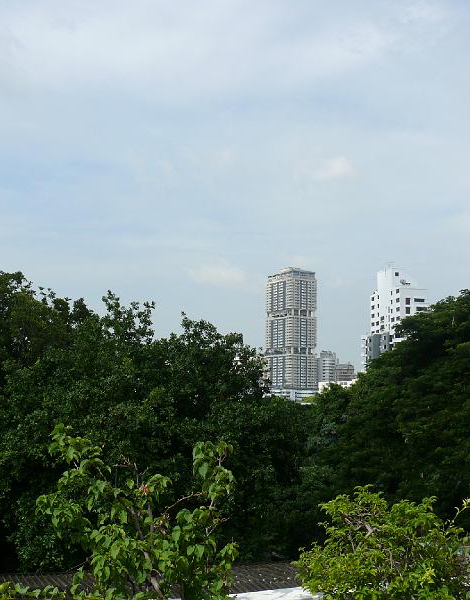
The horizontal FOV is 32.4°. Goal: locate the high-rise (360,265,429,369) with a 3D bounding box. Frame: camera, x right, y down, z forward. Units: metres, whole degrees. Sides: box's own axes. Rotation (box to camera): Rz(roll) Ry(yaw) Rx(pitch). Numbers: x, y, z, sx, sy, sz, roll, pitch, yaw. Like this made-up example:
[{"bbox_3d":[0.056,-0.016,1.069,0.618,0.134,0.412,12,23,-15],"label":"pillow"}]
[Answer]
[{"bbox_3d":[57.483,19.222,283.074,16.500,61.500,23.000,2,-8,-16],"label":"high-rise"}]

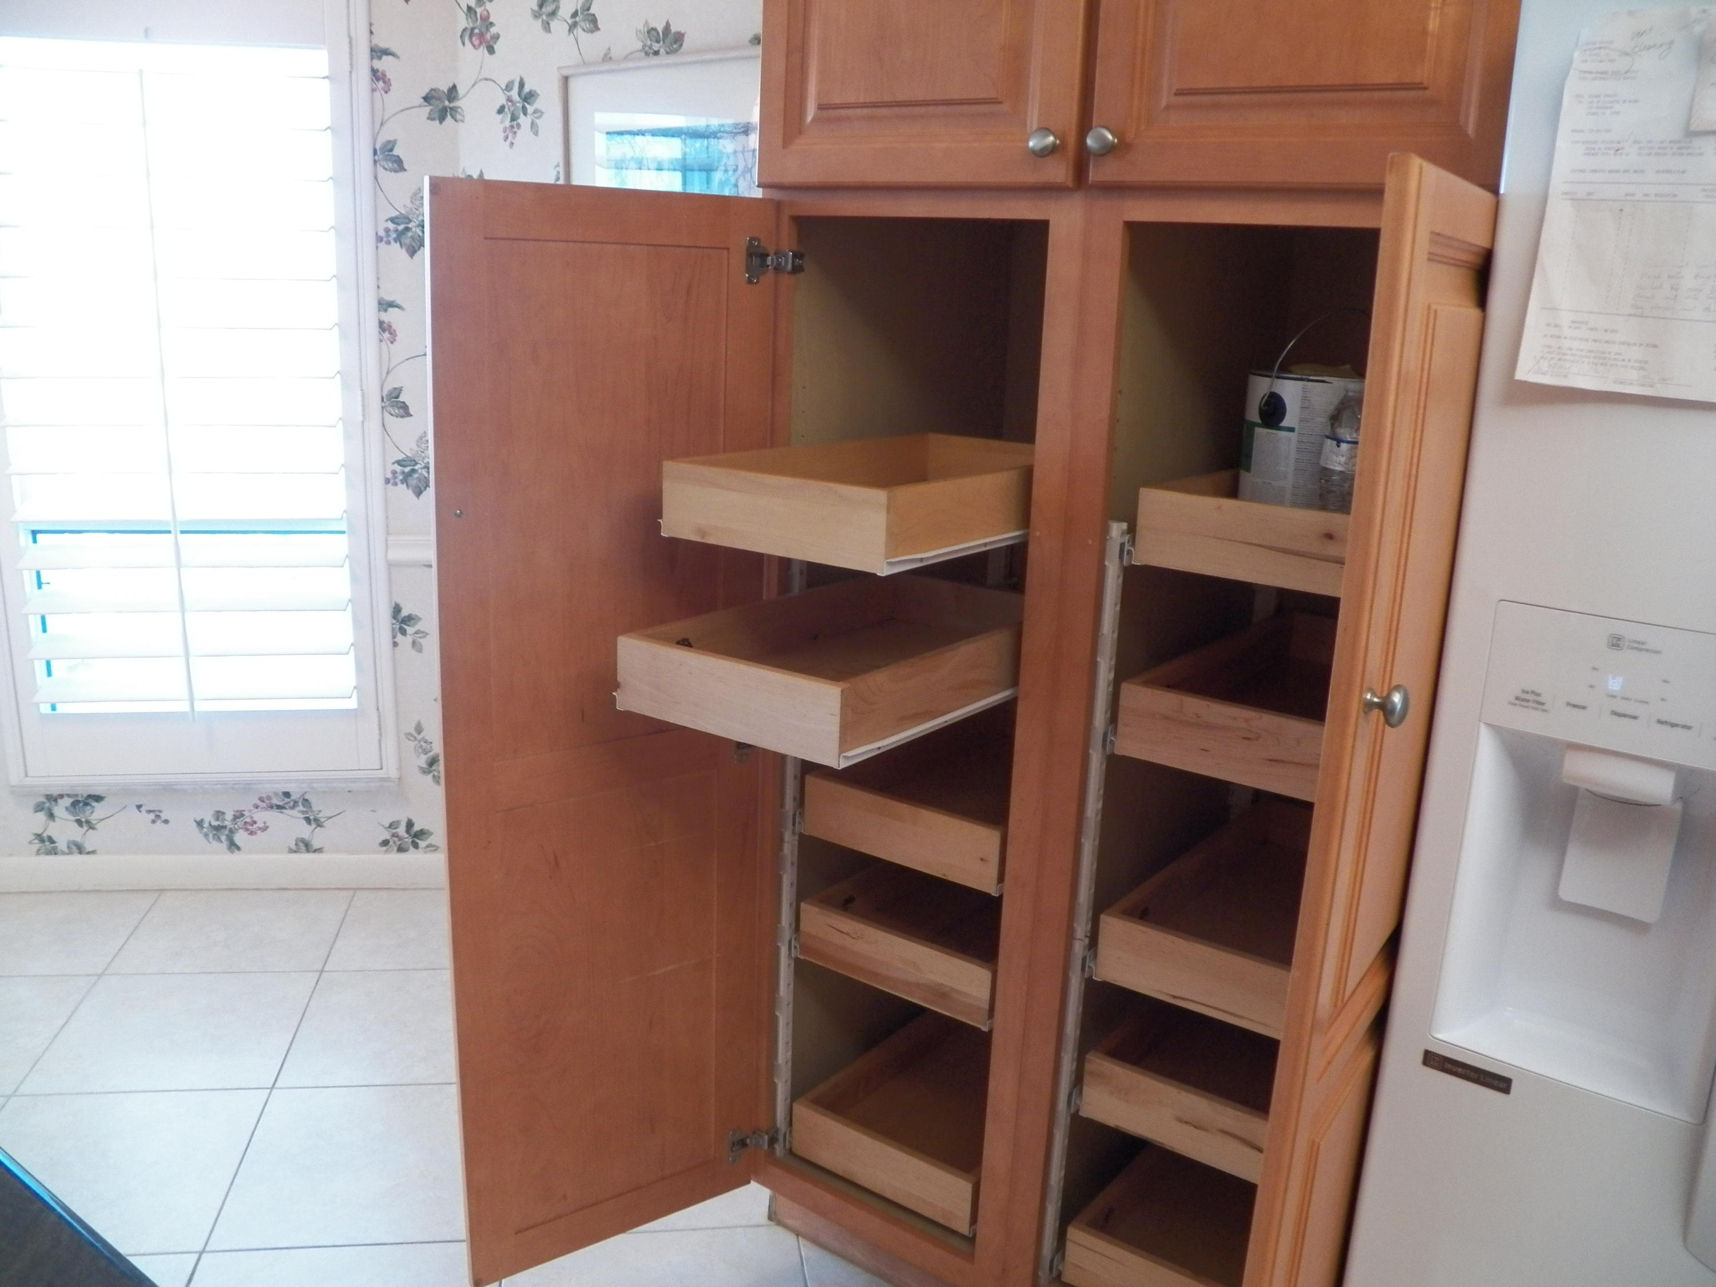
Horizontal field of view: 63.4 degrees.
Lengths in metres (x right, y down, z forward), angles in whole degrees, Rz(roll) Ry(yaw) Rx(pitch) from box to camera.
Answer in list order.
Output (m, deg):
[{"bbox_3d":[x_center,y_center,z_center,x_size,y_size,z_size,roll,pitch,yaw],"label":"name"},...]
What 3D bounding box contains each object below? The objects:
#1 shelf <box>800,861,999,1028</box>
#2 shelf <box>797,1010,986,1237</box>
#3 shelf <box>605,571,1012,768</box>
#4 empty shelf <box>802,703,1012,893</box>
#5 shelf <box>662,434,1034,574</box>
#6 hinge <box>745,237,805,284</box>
[{"bbox_3d":[0.208,0.391,2.147,0.314,0.087,0.569,12,17,33],"label":"shelf"},{"bbox_3d":[0.194,0.702,2.226,0.314,0.087,0.569,12,17,33],"label":"shelf"},{"bbox_3d":[0.016,0.010,1.736,0.314,0.087,0.569,12,17,33],"label":"shelf"},{"bbox_3d":[0.216,0.203,2.098,0.314,0.087,0.569,12,17,33],"label":"empty shelf"},{"bbox_3d":[0.065,-0.191,1.743,0.314,0.087,0.569,12,17,33],"label":"shelf"},{"bbox_3d":[-0.102,-0.483,1.761,0.078,0.057,0.030,-7,17,-33],"label":"hinge"}]

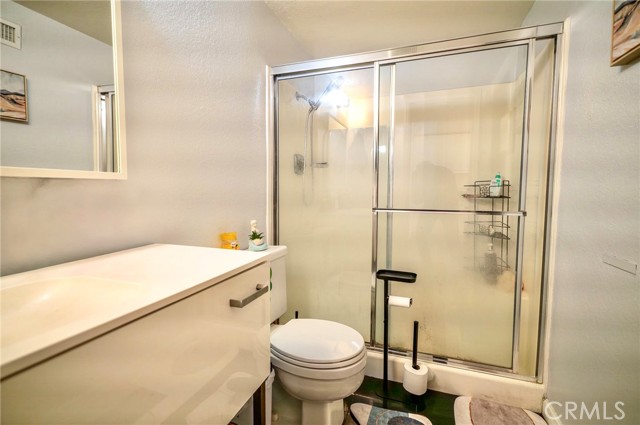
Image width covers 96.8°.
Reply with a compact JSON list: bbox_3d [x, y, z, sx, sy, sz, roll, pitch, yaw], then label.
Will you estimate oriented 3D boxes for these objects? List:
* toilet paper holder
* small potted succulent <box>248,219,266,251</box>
[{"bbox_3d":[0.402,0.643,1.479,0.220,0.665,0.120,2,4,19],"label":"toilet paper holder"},{"bbox_3d":[-0.325,0.115,1.479,0.086,0.162,0.088,2,4,19],"label":"small potted succulent"}]

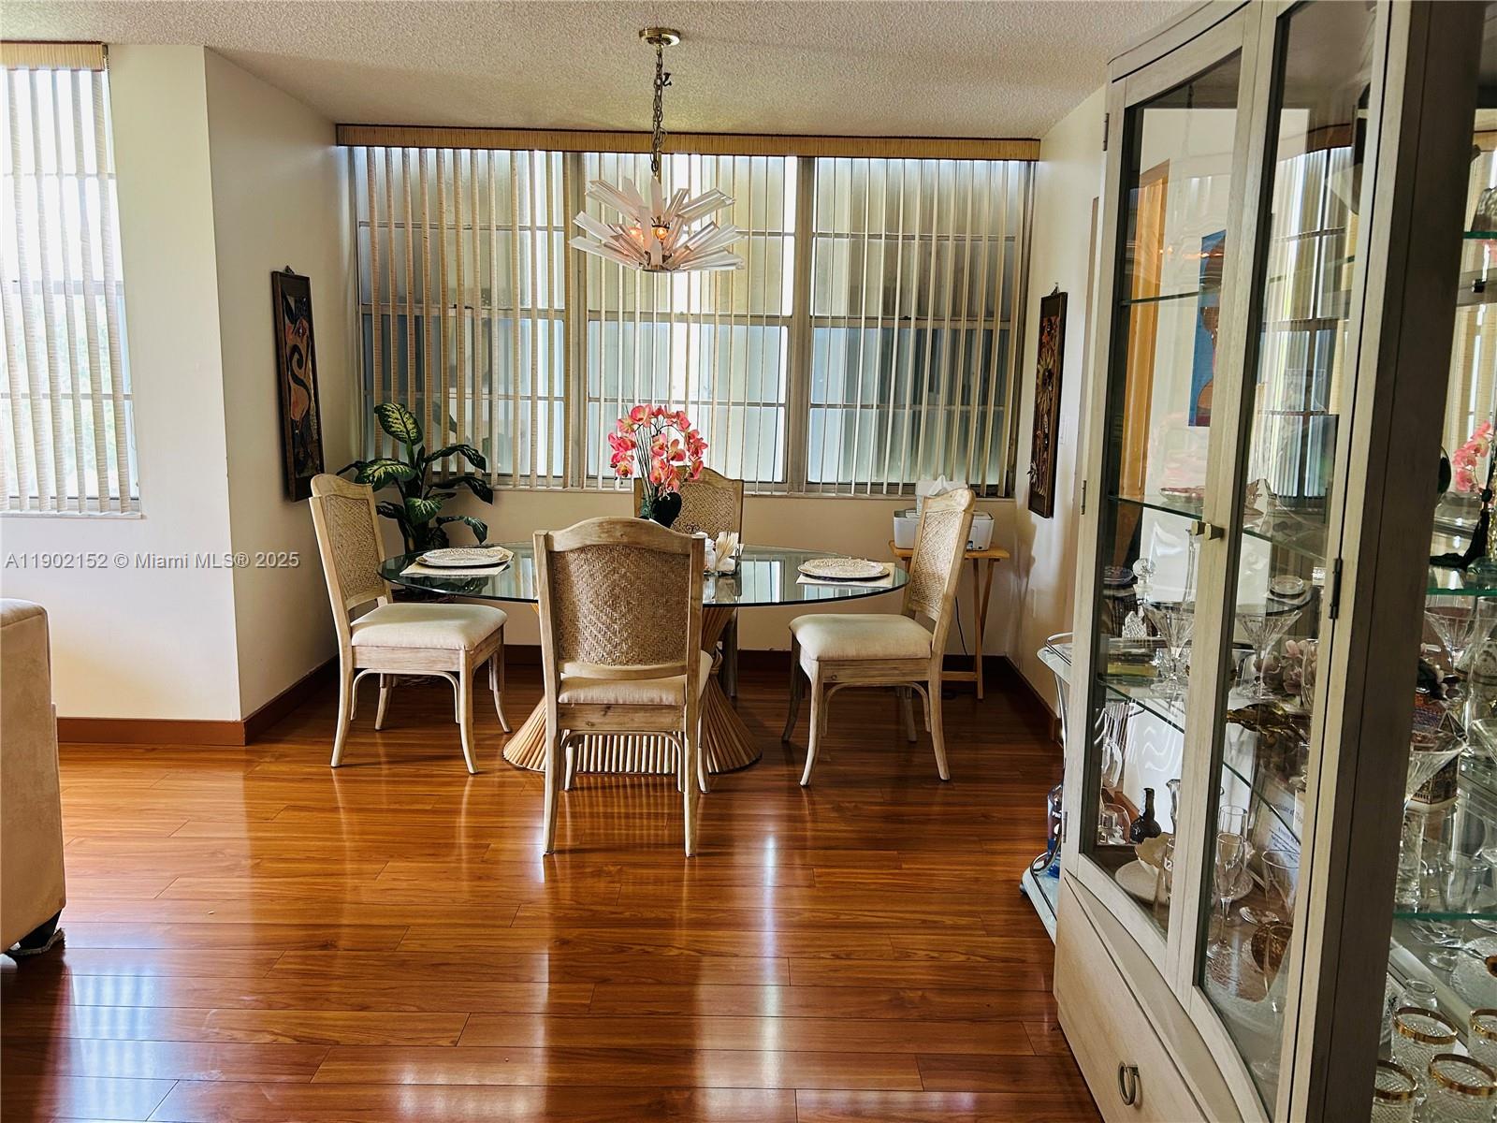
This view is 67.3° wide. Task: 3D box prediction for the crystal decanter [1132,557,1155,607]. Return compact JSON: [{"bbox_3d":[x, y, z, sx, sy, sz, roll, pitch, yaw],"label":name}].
[{"bbox_3d":[0.895,0.132,2.567,0.110,0.285,0.110,1,9,0],"label":"crystal decanter"}]

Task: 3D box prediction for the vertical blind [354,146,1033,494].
[{"bbox_3d":[-0.266,-1.075,5.176,3.050,1.530,0.120,1,9,0],"label":"vertical blind"}]

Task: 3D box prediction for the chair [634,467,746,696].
[{"bbox_3d":[-0.268,0.144,4.669,0.520,1.000,0.600,1,9,0],"label":"chair"}]

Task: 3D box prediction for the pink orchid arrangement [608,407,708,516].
[{"bbox_3d":[-0.308,-0.240,3.820,0.330,0.570,0.280,1,9,0],"label":"pink orchid arrangement"}]

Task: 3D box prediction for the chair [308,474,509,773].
[{"bbox_3d":[-1.247,0.206,4.202,0.609,1.033,0.518,1,9,2],"label":"chair"}]

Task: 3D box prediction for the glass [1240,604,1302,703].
[{"bbox_3d":[1.069,0.189,2.323,0.128,0.175,0.128,1,9,0],"label":"glass"}]

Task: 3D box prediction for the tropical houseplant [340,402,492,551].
[{"bbox_3d":[-1.454,-0.059,4.984,0.620,1.240,0.580,1,9,0],"label":"tropical houseplant"}]

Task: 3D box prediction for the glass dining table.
[{"bbox_3d":[-0.380,0.387,4.119,1.913,0.734,1.333,1,9,-1],"label":"glass dining table"}]

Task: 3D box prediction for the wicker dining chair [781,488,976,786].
[{"bbox_3d":[0.462,0.242,4.172,0.609,1.033,0.518,0,9,-6],"label":"wicker dining chair"}]

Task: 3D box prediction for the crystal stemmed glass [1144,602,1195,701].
[{"bbox_3d":[0.856,0.178,2.238,0.125,0.167,0.125,1,9,0],"label":"crystal stemmed glass"}]

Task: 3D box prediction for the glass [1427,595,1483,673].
[{"bbox_3d":[1.379,0.197,2.204,0.125,0.165,0.125,1,9,0],"label":"glass"}]

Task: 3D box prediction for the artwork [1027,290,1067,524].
[{"bbox_3d":[1.257,-0.651,4.714,0.030,0.910,0.325,1,9,0],"label":"artwork"}]

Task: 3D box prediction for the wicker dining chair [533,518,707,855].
[{"bbox_3d":[-0.377,0.330,3.518,0.518,1.033,0.609,1,9,-1],"label":"wicker dining chair"}]

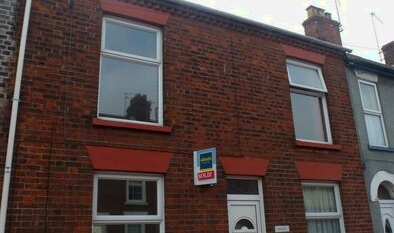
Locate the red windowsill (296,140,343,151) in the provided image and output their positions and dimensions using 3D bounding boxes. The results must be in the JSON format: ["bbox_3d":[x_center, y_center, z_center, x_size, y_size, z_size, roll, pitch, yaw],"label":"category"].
[{"bbox_3d":[2.364,0.583,7.130,1.209,0.102,0.150,7,-19,-27],"label":"red windowsill"}]

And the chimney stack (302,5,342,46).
[{"bbox_3d":[5.059,-3.431,14.710,1.250,1.800,0.750,7,-19,-27],"label":"chimney stack"}]

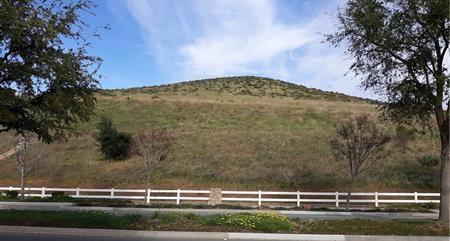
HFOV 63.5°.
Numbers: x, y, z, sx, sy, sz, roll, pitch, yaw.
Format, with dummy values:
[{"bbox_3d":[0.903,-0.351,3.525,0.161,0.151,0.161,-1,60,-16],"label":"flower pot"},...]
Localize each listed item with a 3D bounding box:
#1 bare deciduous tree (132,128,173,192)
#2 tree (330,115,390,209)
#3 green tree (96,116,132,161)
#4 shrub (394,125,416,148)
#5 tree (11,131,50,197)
[{"bbox_3d":[-4.772,2.957,24.112,2.720,4.910,2.580,0,-10,0],"label":"bare deciduous tree"},{"bbox_3d":[8.528,2.532,22.897,3.780,5.920,3.590,0,-10,0],"label":"tree"},{"bbox_3d":[-11.508,1.851,37.887,3.750,4.610,3.560,0,-10,0],"label":"green tree"},{"bbox_3d":[21.205,1.872,42.738,2.580,2.840,2.460,0,-10,0],"label":"shrub"},{"bbox_3d":[-13.541,3.087,25.393,2.860,4.680,2.720,0,-10,0],"label":"tree"}]

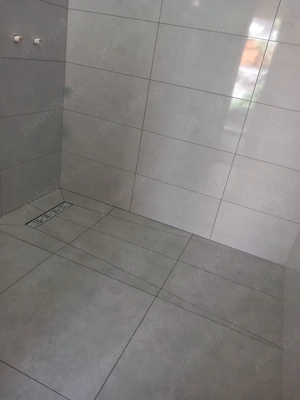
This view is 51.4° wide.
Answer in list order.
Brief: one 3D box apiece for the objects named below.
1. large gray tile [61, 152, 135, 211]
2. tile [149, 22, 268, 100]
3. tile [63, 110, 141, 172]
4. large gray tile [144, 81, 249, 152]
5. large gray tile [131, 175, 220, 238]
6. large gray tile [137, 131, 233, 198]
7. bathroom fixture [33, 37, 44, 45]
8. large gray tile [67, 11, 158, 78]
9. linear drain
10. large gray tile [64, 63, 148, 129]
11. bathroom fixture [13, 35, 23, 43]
[{"bbox_3d":[-0.396,-0.140,2.271,0.600,0.300,0.010,18,26,16],"label":"large gray tile"},{"bbox_3d":[0.302,-0.763,1.722,0.600,0.300,0.010,18,26,16],"label":"tile"},{"bbox_3d":[-0.346,-0.408,2.142,0.600,0.300,0.010,18,26,16],"label":"tile"},{"bbox_3d":[0.252,-0.495,1.851,0.600,0.300,0.010,18,26,16],"label":"large gray tile"},{"bbox_3d":[0.153,0.040,2.110,0.600,0.300,0.010,18,26,16],"label":"large gray tile"},{"bbox_3d":[0.203,-0.228,1.981,0.600,0.300,0.010,18,26,16],"label":"large gray tile"},{"bbox_3d":[-0.618,-0.881,1.735,0.037,0.031,0.031,18,26,16],"label":"bathroom fixture"},{"bbox_3d":[-0.247,-0.943,1.883,0.600,0.300,0.010,18,26,16],"label":"large gray tile"},{"bbox_3d":[-0.650,0.098,2.050,0.072,0.015,0.400,18,26,16],"label":"linear drain"},{"bbox_3d":[-0.297,-0.675,2.012,0.600,0.300,0.010,18,26,16],"label":"large gray tile"},{"bbox_3d":[-0.673,-0.825,1.607,0.037,0.031,0.031,18,26,16],"label":"bathroom fixture"}]

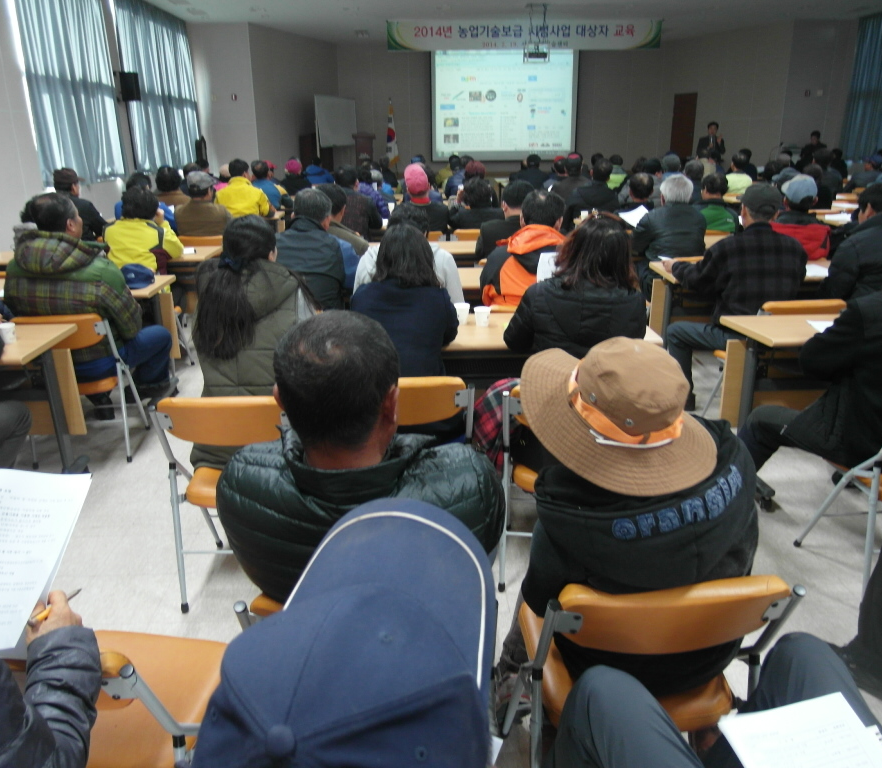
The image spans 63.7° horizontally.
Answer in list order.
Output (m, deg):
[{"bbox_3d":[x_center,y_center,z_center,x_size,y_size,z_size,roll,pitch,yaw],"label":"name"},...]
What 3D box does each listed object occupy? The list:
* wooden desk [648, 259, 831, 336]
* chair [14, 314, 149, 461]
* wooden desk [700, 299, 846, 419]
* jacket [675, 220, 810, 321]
[{"bbox_3d":[2.394,-0.426,4.801,1.800,0.720,0.600,-1,19,0],"label":"wooden desk"},{"bbox_3d":[-1.886,-0.028,3.757,0.480,0.785,0.490,-3,19,-7],"label":"chair"},{"bbox_3d":[2.183,0.083,3.255,1.720,0.735,0.470,-2,18,-4],"label":"wooden desk"},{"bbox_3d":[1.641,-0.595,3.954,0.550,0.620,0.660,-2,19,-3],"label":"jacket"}]

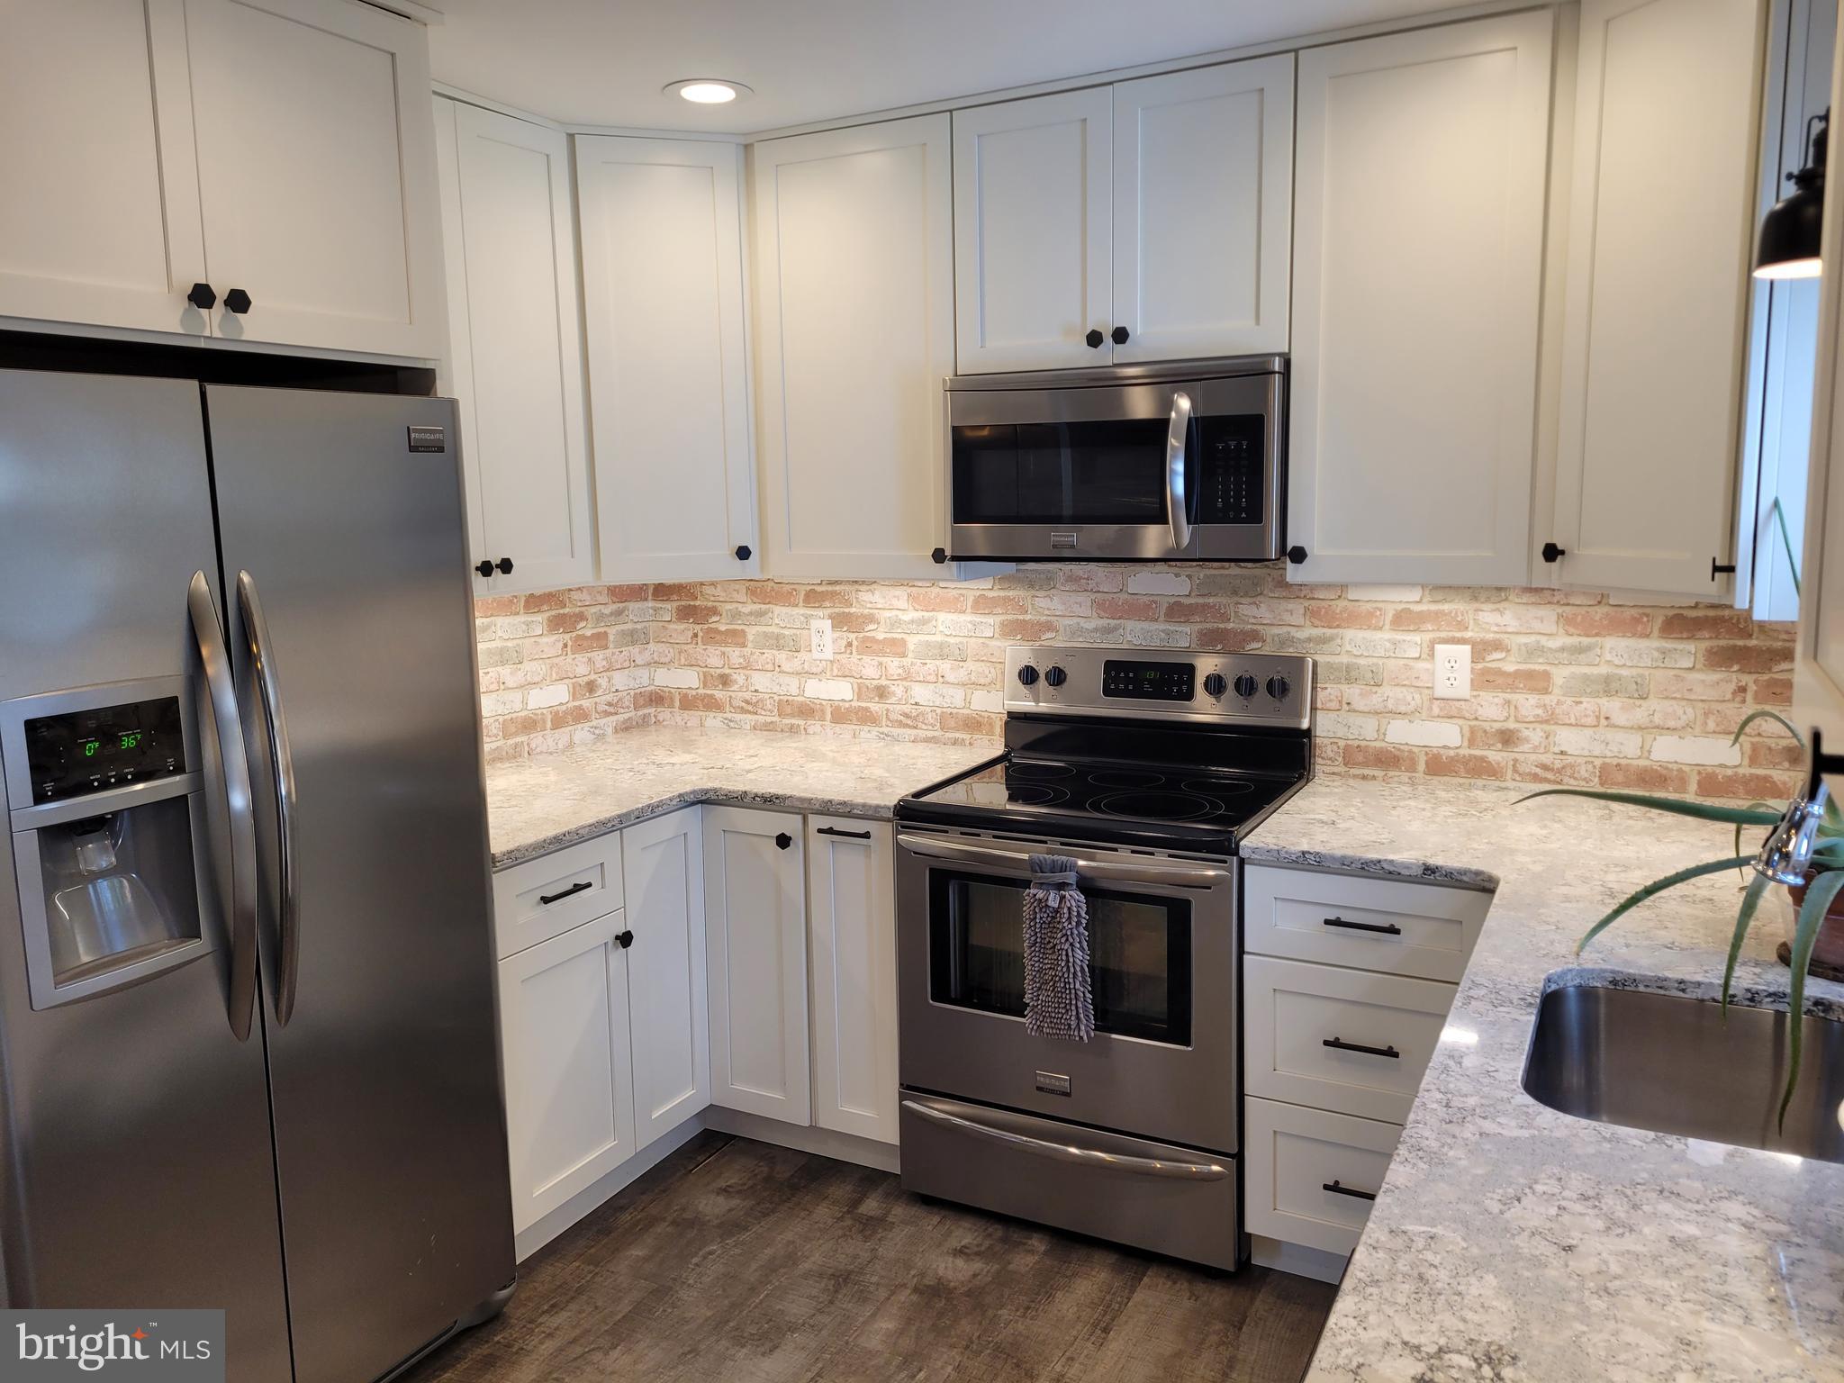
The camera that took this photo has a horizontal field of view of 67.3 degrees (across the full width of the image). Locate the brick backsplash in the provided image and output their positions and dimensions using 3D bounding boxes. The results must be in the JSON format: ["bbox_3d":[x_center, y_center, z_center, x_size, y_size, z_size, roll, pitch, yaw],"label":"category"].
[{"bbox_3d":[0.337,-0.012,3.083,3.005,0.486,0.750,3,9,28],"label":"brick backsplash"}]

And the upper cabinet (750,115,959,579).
[{"bbox_3d":[-0.093,-0.812,3.429,0.563,1.041,0.336,3,9,28],"label":"upper cabinet"}]

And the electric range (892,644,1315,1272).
[{"bbox_3d":[0.428,0.540,3.140,0.761,1.202,0.695,3,9,28],"label":"electric range"}]

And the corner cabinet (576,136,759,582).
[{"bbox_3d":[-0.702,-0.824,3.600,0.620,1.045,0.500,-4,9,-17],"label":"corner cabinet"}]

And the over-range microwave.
[{"bbox_3d":[0.477,-0.507,3.118,0.760,0.406,0.425,3,9,28],"label":"over-range microwave"}]

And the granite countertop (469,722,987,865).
[{"bbox_3d":[-0.597,0.241,3.272,1.205,0.032,1.370,3,9,28],"label":"granite countertop"}]

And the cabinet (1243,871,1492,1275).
[{"bbox_3d":[0.988,0.722,2.913,0.455,0.884,0.632,3,9,28],"label":"cabinet"}]

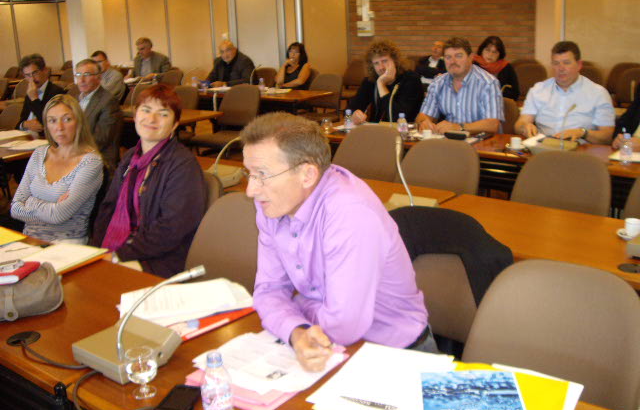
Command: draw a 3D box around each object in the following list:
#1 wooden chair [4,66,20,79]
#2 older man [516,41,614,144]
[{"bbox_3d":[-5.829,-2.095,13.227,0.500,0.910,0.570,7,18,34],"label":"wooden chair"},{"bbox_3d":[1.455,-0.316,4.133,0.650,1.280,0.800,10,20,40],"label":"older man"}]

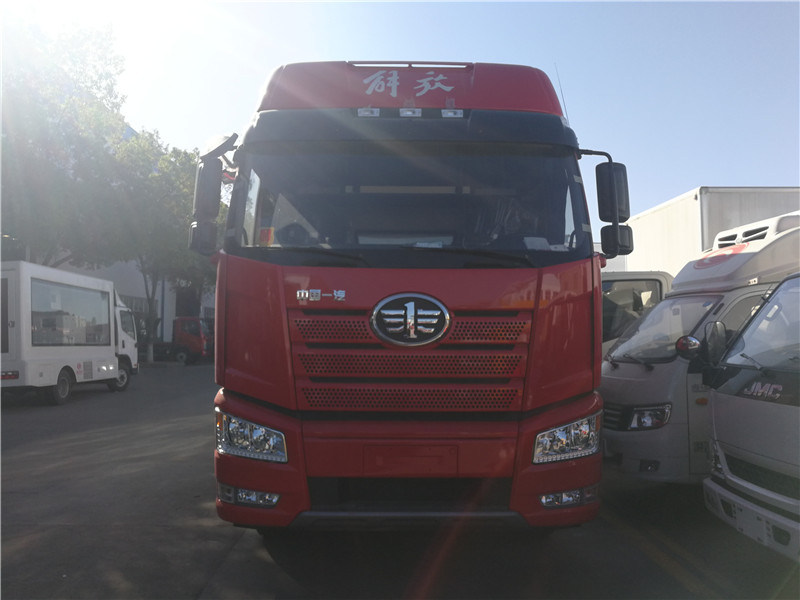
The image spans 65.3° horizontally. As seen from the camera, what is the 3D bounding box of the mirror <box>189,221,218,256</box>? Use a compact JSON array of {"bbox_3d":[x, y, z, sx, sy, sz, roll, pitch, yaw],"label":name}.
[{"bbox_3d":[-1.322,-0.412,4.215,0.190,0.215,0.130,0,-4,9],"label":"mirror"}]

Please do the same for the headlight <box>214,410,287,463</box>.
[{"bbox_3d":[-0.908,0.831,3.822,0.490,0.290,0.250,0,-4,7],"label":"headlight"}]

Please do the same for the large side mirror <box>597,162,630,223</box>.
[{"bbox_3d":[1.468,-0.736,4.292,0.205,0.415,0.130,1,-4,-11],"label":"large side mirror"}]

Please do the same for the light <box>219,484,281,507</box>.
[{"bbox_3d":[-0.932,1.201,3.812,0.420,0.110,0.180,0,-4,7],"label":"light"}]

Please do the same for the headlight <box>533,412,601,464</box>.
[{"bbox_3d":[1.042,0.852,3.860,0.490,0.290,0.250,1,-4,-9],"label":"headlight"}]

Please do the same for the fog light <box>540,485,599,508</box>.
[{"bbox_3d":[1.058,1.223,3.851,0.420,0.110,0.180,1,-4,-9],"label":"fog light"}]

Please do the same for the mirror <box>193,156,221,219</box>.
[{"bbox_3d":[-1.299,-0.759,4.238,0.190,0.410,0.130,0,-4,9],"label":"mirror"}]

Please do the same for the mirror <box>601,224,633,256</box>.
[{"bbox_3d":[1.487,-0.404,4.271,0.200,0.210,0.130,1,-4,-11],"label":"mirror"}]

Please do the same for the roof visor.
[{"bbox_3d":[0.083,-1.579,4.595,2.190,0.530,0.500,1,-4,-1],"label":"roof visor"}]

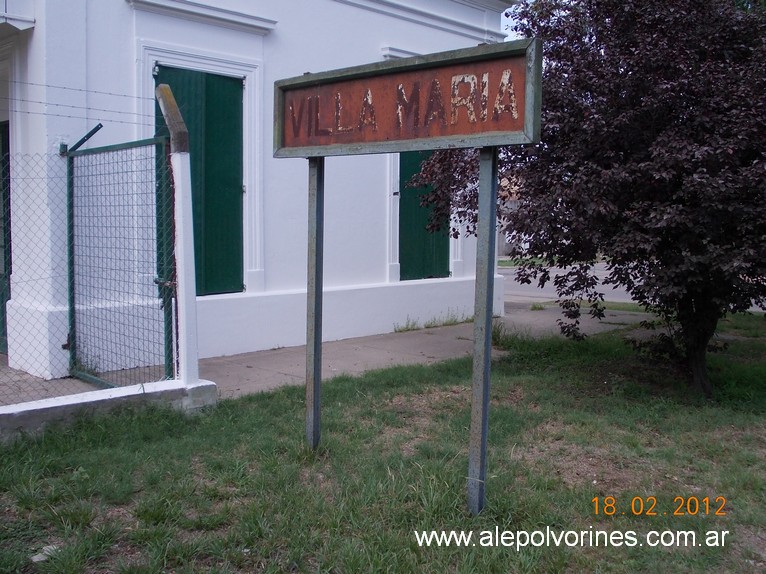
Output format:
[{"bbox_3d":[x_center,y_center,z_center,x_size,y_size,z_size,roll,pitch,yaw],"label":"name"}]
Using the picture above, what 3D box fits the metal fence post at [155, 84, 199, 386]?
[{"bbox_3d":[-1.674,-0.438,6.847,0.110,2.420,0.460,-4,7,-43],"label":"metal fence post"}]

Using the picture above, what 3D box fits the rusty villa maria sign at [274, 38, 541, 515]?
[{"bbox_3d":[0.041,-0.062,5.003,0.117,2.488,2.100,-4,7,-44],"label":"rusty villa maria sign"}]

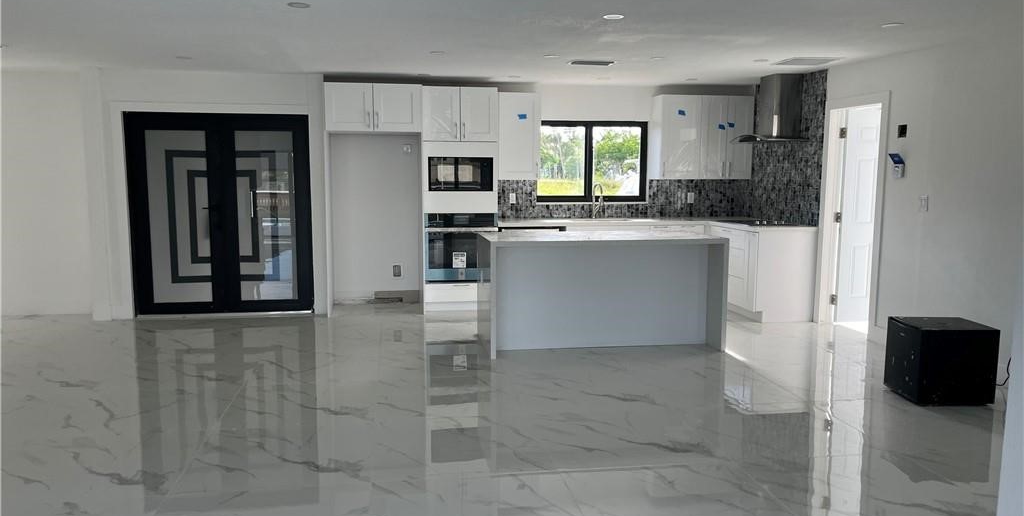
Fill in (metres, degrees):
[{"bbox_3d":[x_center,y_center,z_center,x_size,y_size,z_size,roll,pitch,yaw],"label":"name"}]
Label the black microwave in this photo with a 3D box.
[{"bbox_3d":[-0.540,-0.863,7.974,0.654,0.337,0.420,-1,6,-8],"label":"black microwave"}]

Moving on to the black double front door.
[{"bbox_3d":[-2.933,-0.433,7.793,1.755,2.020,0.120,-1,6,-8],"label":"black double front door"}]

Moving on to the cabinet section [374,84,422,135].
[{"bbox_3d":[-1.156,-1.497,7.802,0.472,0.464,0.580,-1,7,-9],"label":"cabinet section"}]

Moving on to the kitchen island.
[{"bbox_3d":[0.719,0.272,6.493,1.910,0.921,0.910,-1,6,-8],"label":"kitchen island"}]

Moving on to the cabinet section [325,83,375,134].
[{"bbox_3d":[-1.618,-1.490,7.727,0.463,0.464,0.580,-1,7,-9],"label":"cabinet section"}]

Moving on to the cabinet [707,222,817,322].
[{"bbox_3d":[2.579,0.112,7.990,0.630,0.928,1.064,-1,6,-8],"label":"cabinet"}]

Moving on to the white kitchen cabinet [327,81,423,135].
[{"bbox_3d":[-1.403,-1.507,7.881,0.945,0.456,0.610,-1,6,-8],"label":"white kitchen cabinet"}]

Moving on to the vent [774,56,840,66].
[{"bbox_3d":[2.589,-1.712,6.741,0.435,0.030,0.445,-1,6,-8],"label":"vent"}]

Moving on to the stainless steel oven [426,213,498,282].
[{"bbox_3d":[-0.555,-0.128,8.117,0.746,0.717,0.600,-1,6,-8],"label":"stainless steel oven"}]

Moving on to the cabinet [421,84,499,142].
[{"bbox_3d":[-0.561,-1.474,8.021,0.761,0.546,0.610,-1,6,-8],"label":"cabinet"}]

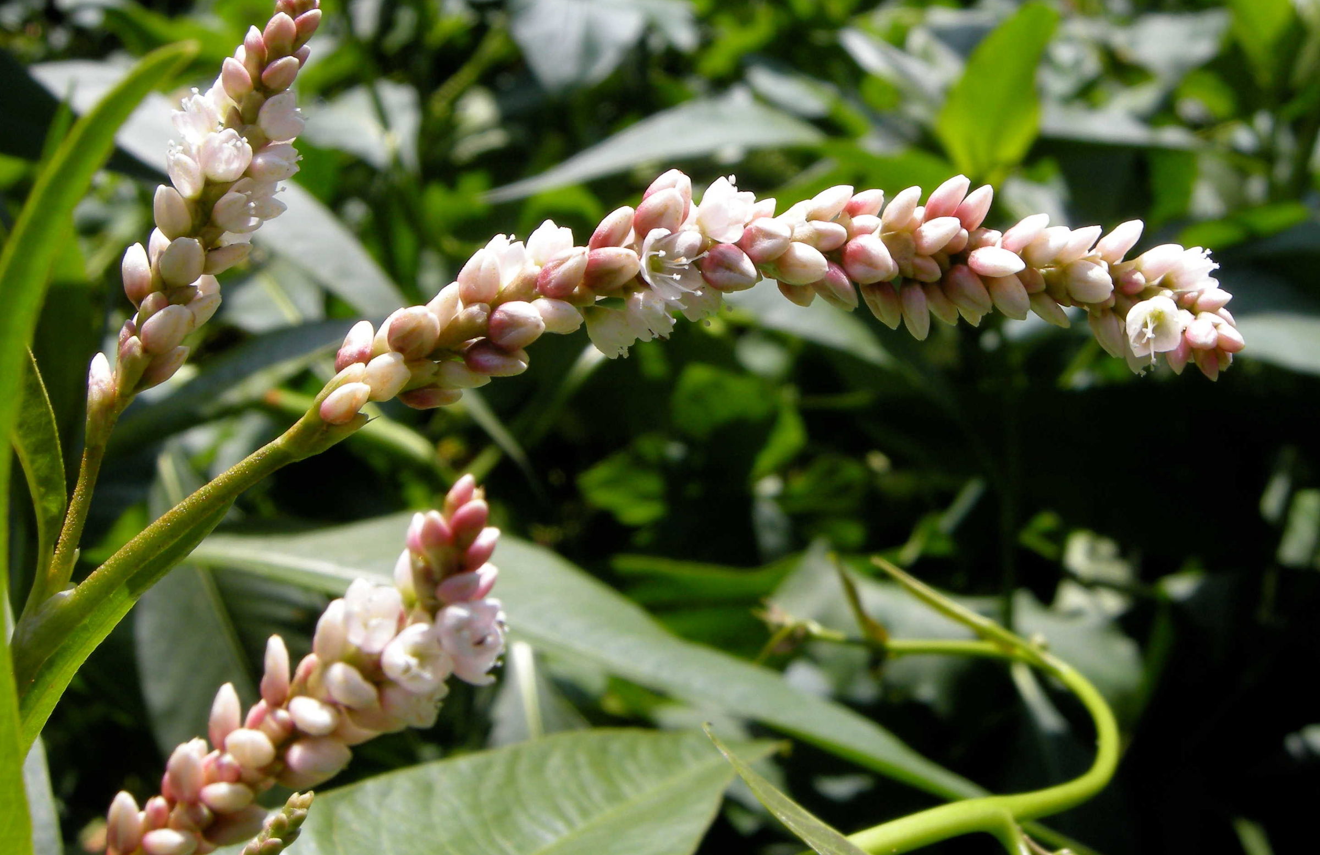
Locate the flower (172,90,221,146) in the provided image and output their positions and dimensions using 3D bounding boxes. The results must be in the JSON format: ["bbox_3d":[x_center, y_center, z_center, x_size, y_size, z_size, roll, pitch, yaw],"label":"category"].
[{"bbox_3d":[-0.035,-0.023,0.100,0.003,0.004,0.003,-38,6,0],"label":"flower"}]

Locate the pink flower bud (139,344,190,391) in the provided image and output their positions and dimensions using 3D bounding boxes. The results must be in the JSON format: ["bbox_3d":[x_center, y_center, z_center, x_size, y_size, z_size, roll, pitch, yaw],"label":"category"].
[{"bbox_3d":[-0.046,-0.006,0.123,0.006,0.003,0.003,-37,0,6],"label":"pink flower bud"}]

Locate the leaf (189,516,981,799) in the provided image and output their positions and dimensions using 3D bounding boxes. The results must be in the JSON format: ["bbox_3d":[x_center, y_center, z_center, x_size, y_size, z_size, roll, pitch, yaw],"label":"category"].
[{"bbox_3d":[-0.011,0.035,0.205,0.132,0.013,0.025,20,37,3],"label":"leaf"}]

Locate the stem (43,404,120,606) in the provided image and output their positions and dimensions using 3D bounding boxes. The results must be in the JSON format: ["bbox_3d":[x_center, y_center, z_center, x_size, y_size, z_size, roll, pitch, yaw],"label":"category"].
[{"bbox_3d":[-0.044,0.006,0.100,0.002,0.015,0.002,14,0,0],"label":"stem"}]

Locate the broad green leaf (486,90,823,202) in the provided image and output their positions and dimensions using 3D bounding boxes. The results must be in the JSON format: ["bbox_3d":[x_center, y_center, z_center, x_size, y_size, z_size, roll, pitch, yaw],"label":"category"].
[{"bbox_3d":[0.000,-0.081,0.380,0.100,0.014,0.028,-16,27,-14],"label":"broad green leaf"}]

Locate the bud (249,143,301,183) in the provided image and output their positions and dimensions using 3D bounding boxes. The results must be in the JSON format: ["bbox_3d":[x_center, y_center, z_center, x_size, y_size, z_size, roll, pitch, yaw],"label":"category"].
[{"bbox_3d":[-0.029,-0.020,0.100,0.004,0.003,0.003,-18,0,6],"label":"bud"}]

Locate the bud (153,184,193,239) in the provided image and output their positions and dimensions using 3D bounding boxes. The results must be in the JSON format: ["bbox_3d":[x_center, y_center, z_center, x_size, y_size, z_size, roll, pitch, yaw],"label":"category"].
[{"bbox_3d":[-0.036,-0.016,0.099,0.003,0.004,0.002,-19,9,0],"label":"bud"}]

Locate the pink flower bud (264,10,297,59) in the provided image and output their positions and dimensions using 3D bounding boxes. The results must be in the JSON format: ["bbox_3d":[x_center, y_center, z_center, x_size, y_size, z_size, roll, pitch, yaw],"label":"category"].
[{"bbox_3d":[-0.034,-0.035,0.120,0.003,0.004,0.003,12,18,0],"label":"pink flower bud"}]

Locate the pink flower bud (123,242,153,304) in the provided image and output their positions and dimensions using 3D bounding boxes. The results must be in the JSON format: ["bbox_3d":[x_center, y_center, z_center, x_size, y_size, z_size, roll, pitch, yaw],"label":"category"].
[{"bbox_3d":[-0.039,-0.012,0.100,0.002,0.005,0.002,-6,0,0],"label":"pink flower bud"}]

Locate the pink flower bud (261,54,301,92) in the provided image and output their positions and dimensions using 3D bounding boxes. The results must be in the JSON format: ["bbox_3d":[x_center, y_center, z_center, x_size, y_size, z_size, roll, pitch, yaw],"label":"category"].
[{"bbox_3d":[-0.028,-0.026,0.099,0.003,0.002,0.002,-38,0,11],"label":"pink flower bud"}]

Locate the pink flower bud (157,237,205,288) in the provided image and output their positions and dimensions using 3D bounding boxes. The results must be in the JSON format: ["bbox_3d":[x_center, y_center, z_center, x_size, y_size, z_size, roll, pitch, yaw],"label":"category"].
[{"bbox_3d":[-0.035,-0.012,0.098,0.003,0.004,0.003,28,26,0],"label":"pink flower bud"}]

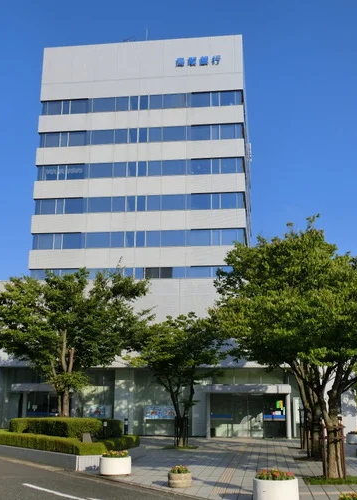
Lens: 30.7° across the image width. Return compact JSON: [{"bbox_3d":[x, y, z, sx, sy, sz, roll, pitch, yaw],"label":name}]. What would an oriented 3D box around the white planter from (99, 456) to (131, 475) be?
[{"bbox_3d":[-1.709,5.901,17.859,0.850,0.480,0.850,-1,-14,7],"label":"white planter"}]

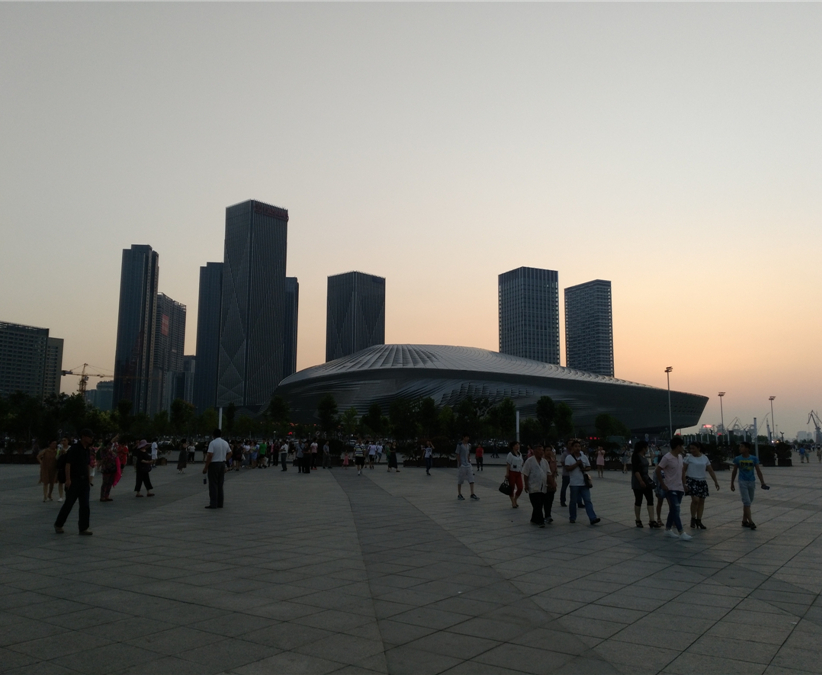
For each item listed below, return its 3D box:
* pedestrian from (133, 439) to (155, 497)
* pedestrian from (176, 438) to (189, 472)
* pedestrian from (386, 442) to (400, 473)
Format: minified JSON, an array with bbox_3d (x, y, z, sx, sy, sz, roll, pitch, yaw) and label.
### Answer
[{"bbox_3d":[-7.561,3.722,20.781,0.620,1.600,0.500,3,-8,-17],"label":"pedestrian"},{"bbox_3d":[-11.205,5.845,35.801,0.420,1.660,0.500,4,-9,-22],"label":"pedestrian"},{"bbox_3d":[-0.958,6.400,39.035,0.500,1.598,0.500,-6,-10,38],"label":"pedestrian"}]

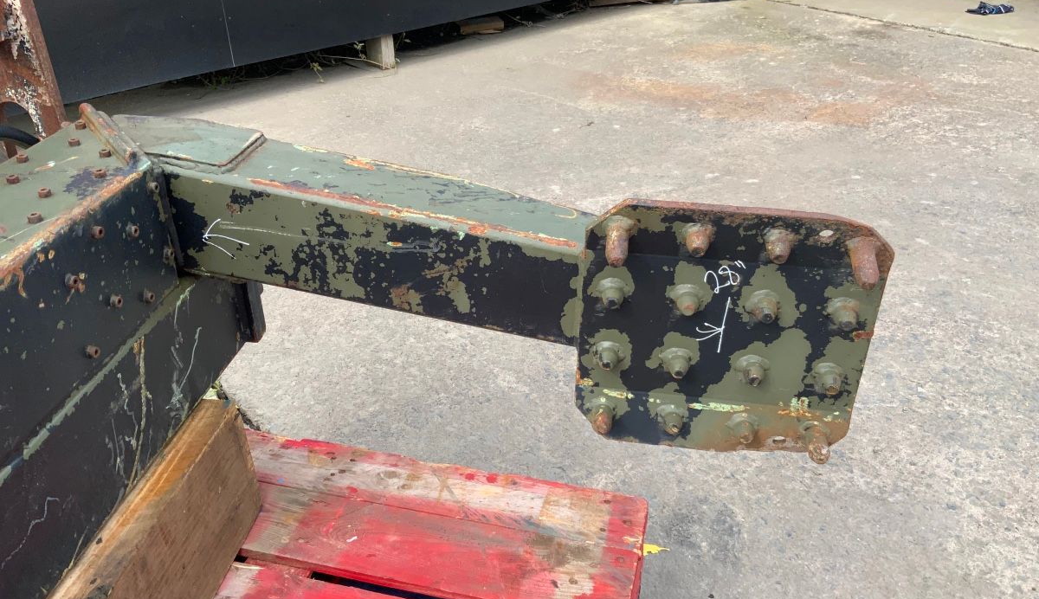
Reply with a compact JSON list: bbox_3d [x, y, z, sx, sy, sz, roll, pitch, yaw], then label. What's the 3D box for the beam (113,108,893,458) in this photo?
[{"bbox_3d":[-0.073,-0.030,1.198,1.038,0.340,0.276,6,28,8],"label":"beam"}]

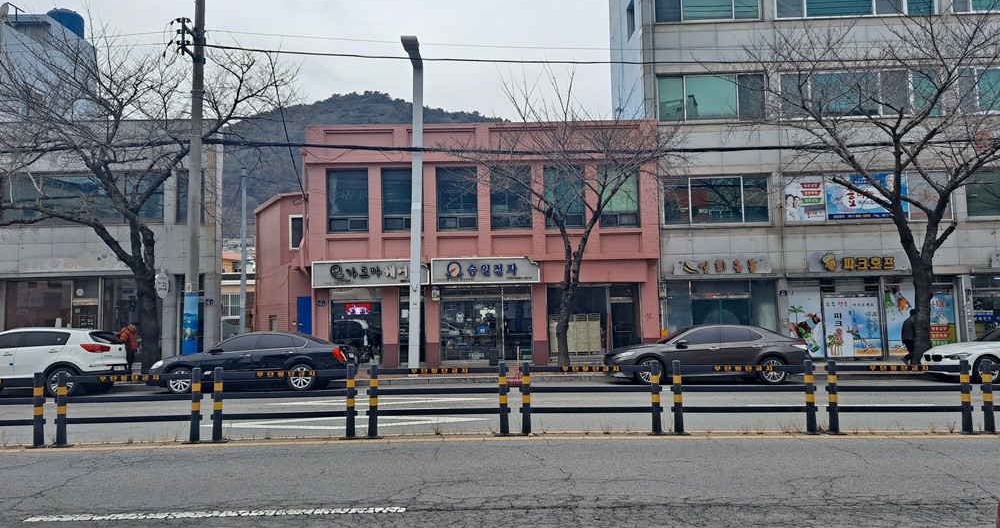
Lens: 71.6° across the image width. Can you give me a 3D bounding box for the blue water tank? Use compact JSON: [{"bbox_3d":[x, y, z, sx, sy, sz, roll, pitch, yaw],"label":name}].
[{"bbox_3d":[-18.459,-9.909,29.420,1.633,1.750,1.633,-1,-5,0],"label":"blue water tank"}]

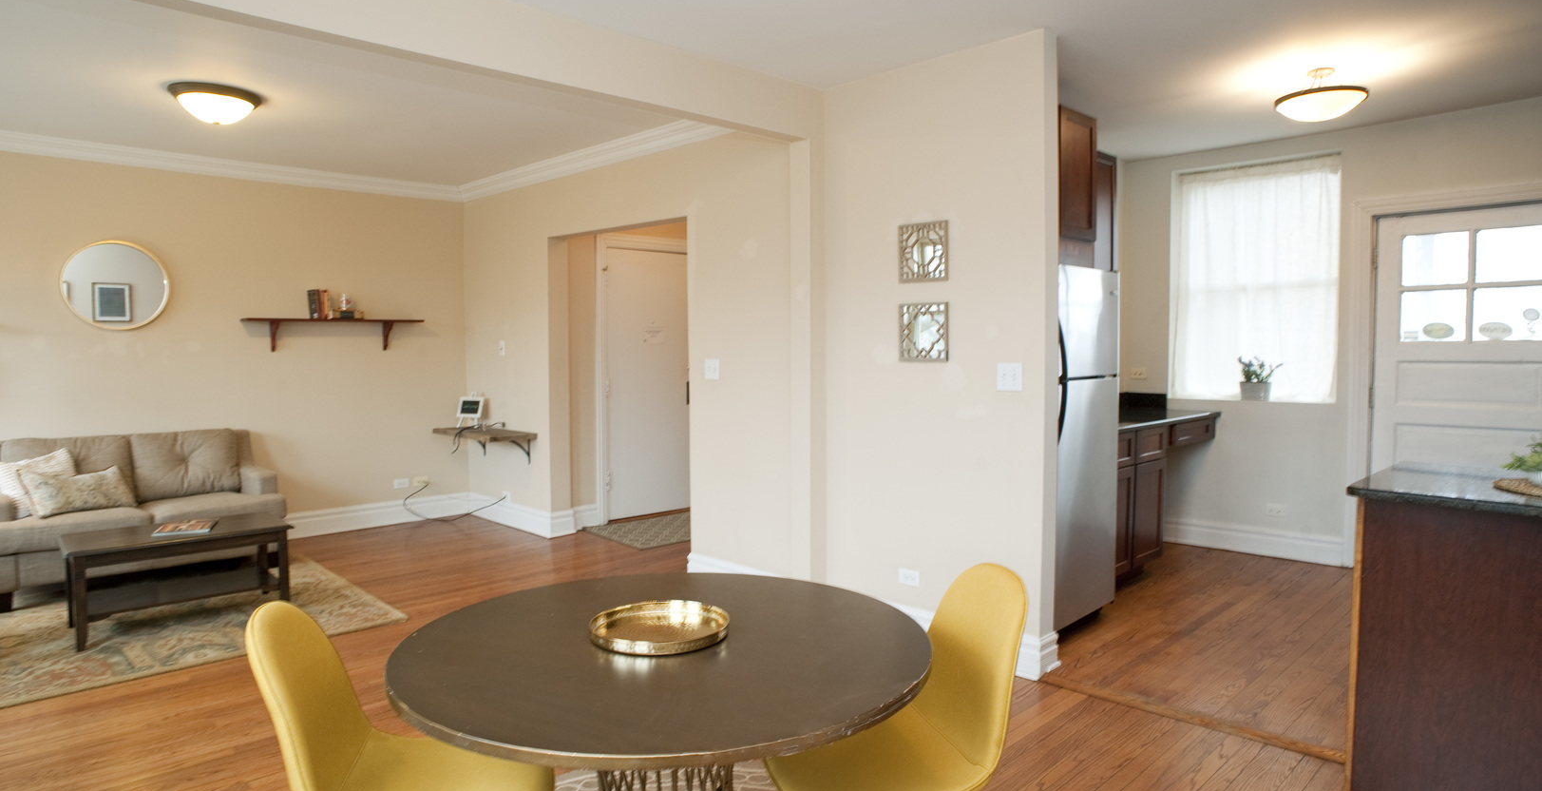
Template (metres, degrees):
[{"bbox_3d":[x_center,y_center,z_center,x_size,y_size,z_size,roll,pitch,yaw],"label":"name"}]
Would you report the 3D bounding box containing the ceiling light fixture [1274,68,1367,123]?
[{"bbox_3d":[2.477,-1.351,3.859,0.360,0.220,0.360,-4,5,-44],"label":"ceiling light fixture"}]

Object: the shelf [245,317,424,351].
[{"bbox_3d":[-3.104,-0.431,6.155,0.195,0.223,1.180,3,5,45],"label":"shelf"}]

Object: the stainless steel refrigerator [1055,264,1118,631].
[{"bbox_3d":[1.192,0.245,4.155,0.745,1.658,0.745,-4,5,-44],"label":"stainless steel refrigerator"}]

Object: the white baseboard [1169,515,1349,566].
[{"bbox_3d":[2.972,0.910,5.396,0.022,0.160,1.060,-4,5,-44],"label":"white baseboard"}]

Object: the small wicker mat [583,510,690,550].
[{"bbox_3d":[-0.615,0.970,6.541,1.450,0.012,0.880,-4,5,-44],"label":"small wicker mat"}]

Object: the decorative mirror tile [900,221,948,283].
[{"bbox_3d":[0.656,-0.623,3.726,0.256,0.253,0.026,3,5,45],"label":"decorative mirror tile"}]

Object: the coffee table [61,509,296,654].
[{"bbox_3d":[-2.958,0.899,4.285,0.560,0.450,0.930,3,5,45],"label":"coffee table"}]

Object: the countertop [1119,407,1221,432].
[{"bbox_3d":[2.098,0.159,5.207,0.640,0.032,1.730,3,5,45],"label":"countertop"}]

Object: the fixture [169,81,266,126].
[{"bbox_3d":[-2.684,-1.390,4.150,0.385,0.136,0.385,-4,5,-44],"label":"fixture"}]

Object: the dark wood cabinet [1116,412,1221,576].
[{"bbox_3d":[2.101,0.604,5.246,0.600,0.875,1.690,3,5,45],"label":"dark wood cabinet"}]

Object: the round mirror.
[{"bbox_3d":[-4.057,-0.685,5.314,0.550,0.550,0.030,-4,5,-44],"label":"round mirror"}]

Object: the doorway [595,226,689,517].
[{"bbox_3d":[-0.972,-0.139,6.831,0.100,2.220,1.050,3,5,45],"label":"doorway"}]

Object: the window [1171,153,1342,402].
[{"bbox_3d":[2.985,-0.699,5.326,0.110,1.470,0.960,-4,5,-44],"label":"window"}]

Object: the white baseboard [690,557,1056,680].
[{"bbox_3d":[0.352,1.018,4.284,2.240,0.180,0.200,3,5,45],"label":"white baseboard"}]

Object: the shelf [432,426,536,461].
[{"bbox_3d":[-2.132,0.376,6.360,0.360,0.225,0.950,-4,5,-44],"label":"shelf"}]

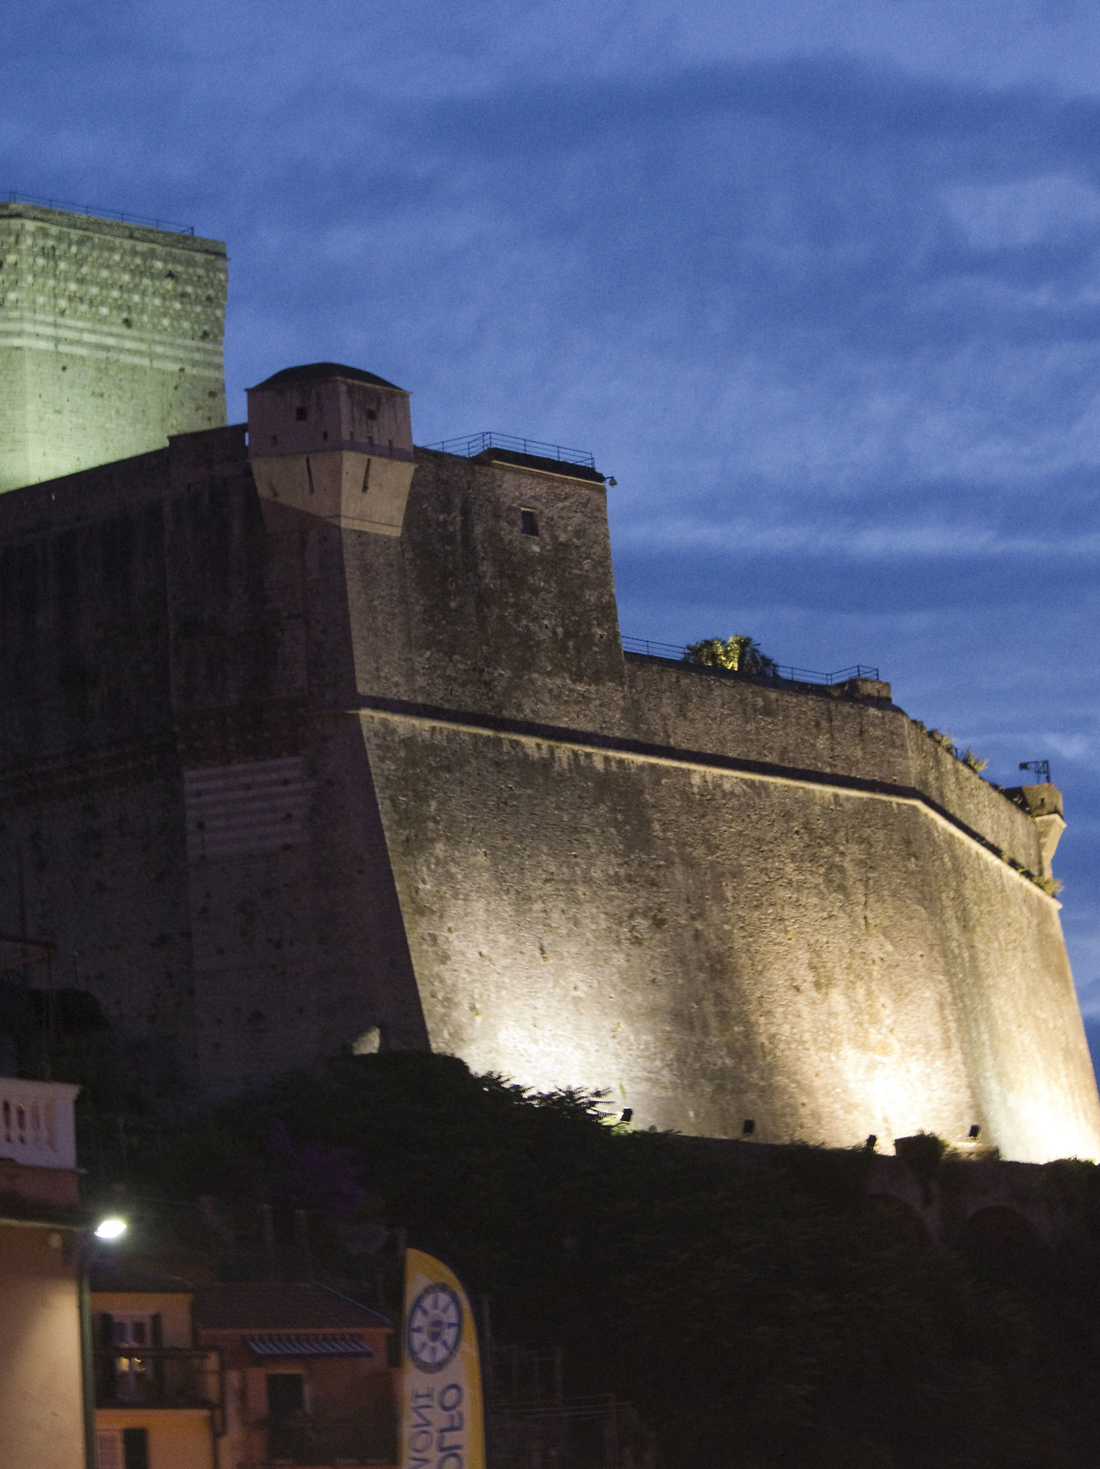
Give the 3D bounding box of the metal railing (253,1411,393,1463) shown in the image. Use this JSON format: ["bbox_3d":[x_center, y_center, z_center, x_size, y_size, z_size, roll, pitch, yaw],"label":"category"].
[{"bbox_3d":[-5.190,16.434,116.877,3.088,1.216,1.000,0,-16,-17],"label":"metal railing"}]

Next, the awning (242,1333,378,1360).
[{"bbox_3d":[-5.614,14.267,117.299,2.730,0.720,1.350,0,-16,-17],"label":"awning"}]

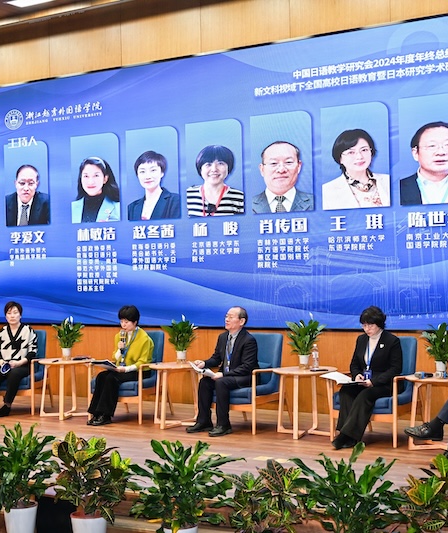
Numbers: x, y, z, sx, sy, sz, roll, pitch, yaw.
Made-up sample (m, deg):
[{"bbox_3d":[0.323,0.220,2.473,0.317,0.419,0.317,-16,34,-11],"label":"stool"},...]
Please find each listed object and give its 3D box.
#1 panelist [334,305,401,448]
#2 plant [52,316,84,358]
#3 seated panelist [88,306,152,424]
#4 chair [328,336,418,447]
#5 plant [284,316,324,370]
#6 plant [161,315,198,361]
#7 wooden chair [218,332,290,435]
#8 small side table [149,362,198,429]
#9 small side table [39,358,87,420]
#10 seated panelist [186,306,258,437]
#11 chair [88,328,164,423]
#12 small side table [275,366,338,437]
[{"bbox_3d":[1.262,0.950,8.727,0.540,1.200,0.800,-1,0,36],"label":"panelist"},{"bbox_3d":[-1.687,0.776,10.847,0.333,0.467,0.322,-1,0,0],"label":"plant"},{"bbox_3d":[-1.072,0.995,10.294,0.500,1.180,0.780,-1,0,36],"label":"seated panelist"},{"bbox_3d":[1.389,1.087,8.863,0.660,0.890,0.690,-1,0,38],"label":"chair"},{"bbox_3d":[0.765,0.699,9.377,0.373,0.516,0.361,-1,0,0],"label":"plant"},{"bbox_3d":[-0.453,0.735,10.147,0.350,0.494,0.339,-1,0,0],"label":"plant"},{"bbox_3d":[0.240,1.126,9.761,0.675,0.895,0.720,-1,0,38],"label":"wooden chair"},{"bbox_3d":[-0.443,1.290,10.013,0.600,0.598,0.600,-1,0,0],"label":"small side table"},{"bbox_3d":[-1.665,1.304,10.713,0.620,0.585,0.620,-1,0,0],"label":"small side table"},{"bbox_3d":[0.005,0.983,9.614,0.560,1.190,0.780,-1,0,44],"label":"seated panelist"},{"bbox_3d":[-0.964,1.153,10.546,0.675,0.895,0.720,-1,0,28],"label":"chair"},{"bbox_3d":[0.761,1.253,9.233,0.620,0.585,0.620,-1,0,0],"label":"small side table"}]

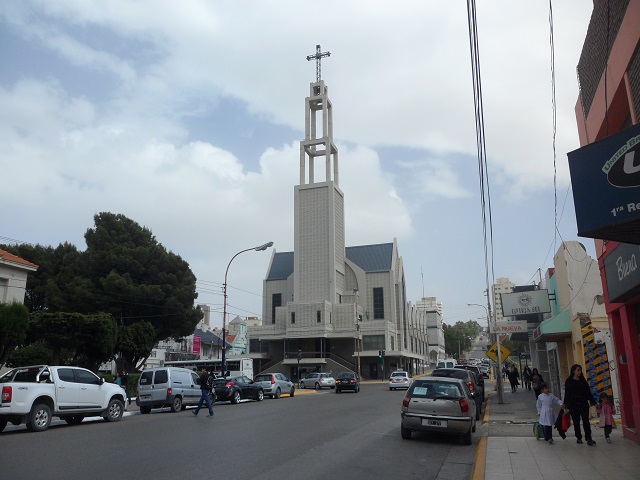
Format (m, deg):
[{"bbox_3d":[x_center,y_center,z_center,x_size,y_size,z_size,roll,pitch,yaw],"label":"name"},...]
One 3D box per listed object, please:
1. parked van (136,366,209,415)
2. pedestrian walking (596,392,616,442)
[{"bbox_3d":[-6.082,6.481,21.887,1.720,1.800,4.120,-5,-15,18],"label":"parked van"},{"bbox_3d":[6.083,3.804,10.733,0.440,1.040,0.340,-5,-15,18],"label":"pedestrian walking"}]

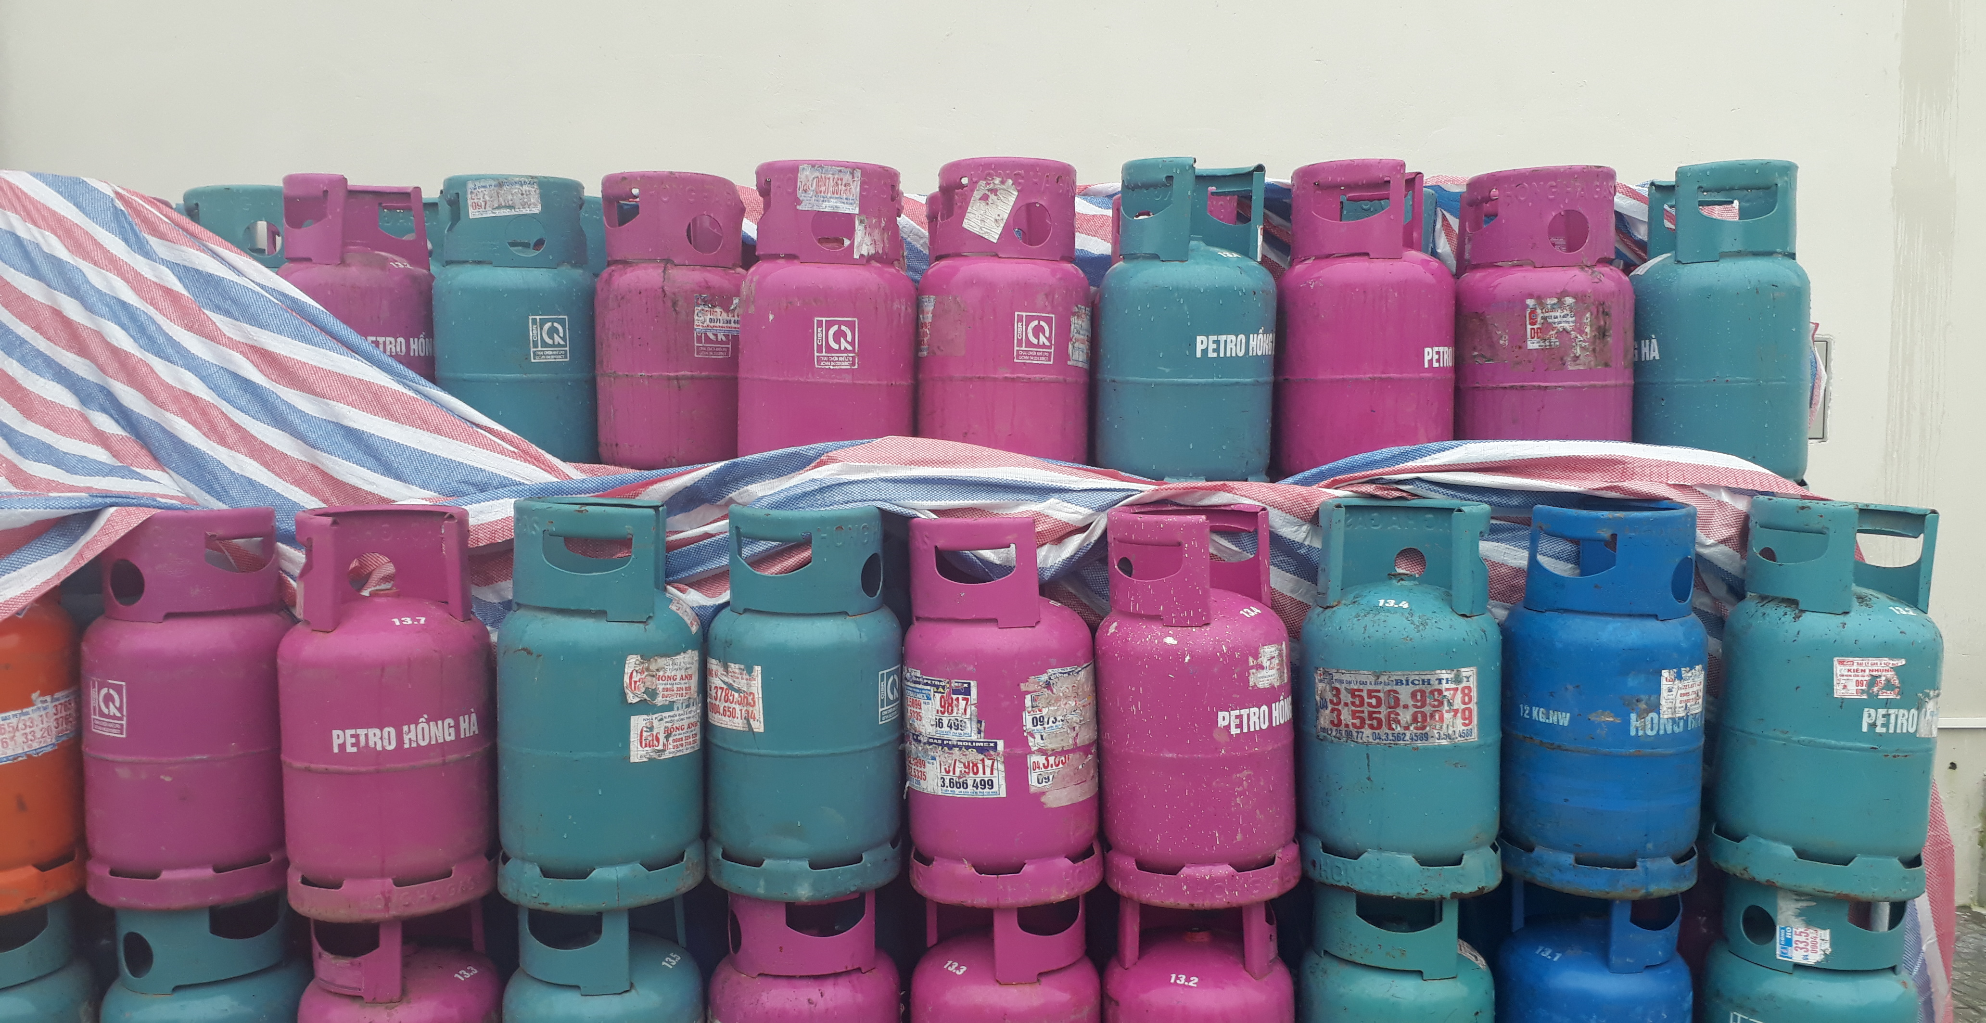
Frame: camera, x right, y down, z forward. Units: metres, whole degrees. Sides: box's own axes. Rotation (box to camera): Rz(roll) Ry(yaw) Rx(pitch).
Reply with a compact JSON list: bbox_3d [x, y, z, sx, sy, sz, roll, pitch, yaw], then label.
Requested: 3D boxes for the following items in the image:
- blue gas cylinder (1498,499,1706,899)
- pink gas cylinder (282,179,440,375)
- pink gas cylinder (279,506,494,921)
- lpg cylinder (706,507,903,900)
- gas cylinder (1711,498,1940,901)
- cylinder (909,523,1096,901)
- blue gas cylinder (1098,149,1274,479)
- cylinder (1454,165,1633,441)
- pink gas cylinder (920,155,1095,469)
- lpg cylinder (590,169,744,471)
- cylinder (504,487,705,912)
[{"bbox_3d":[0.980,0.285,2.493,0.303,0.589,0.303,3,7,38],"label":"blue gas cylinder"},{"bbox_3d":[-1.194,-0.316,2.936,0.304,0.585,0.304,2,4,30],"label":"pink gas cylinder"},{"bbox_3d":[-0.933,0.294,2.391,0.303,0.589,0.303,-4,7,-32],"label":"pink gas cylinder"},{"bbox_3d":[-0.298,0.287,2.469,0.304,0.585,0.304,1,4,0],"label":"lpg cylinder"},{"bbox_3d":[1.318,0.280,2.445,0.304,0.585,0.304,0,4,-19],"label":"gas cylinder"},{"bbox_3d":[0.015,0.289,2.470,0.303,0.589,0.303,-1,4,0],"label":"cylinder"},{"bbox_3d":[0.331,-0.293,2.664,0.303,0.589,0.303,1,6,0],"label":"blue gas cylinder"},{"bbox_3d":[1.001,-0.297,2.809,0.303,0.589,0.303,-1,5,0],"label":"cylinder"},{"bbox_3d":[0.021,-0.299,2.705,0.304,0.585,0.304,0,4,0],"label":"pink gas cylinder"},{"bbox_3d":[-0.593,-0.327,2.933,0.303,0.589,0.303,-5,7,-41],"label":"lpg cylinder"},{"bbox_3d":[-0.600,0.276,2.376,0.303,0.589,0.303,0,4,-11],"label":"cylinder"}]

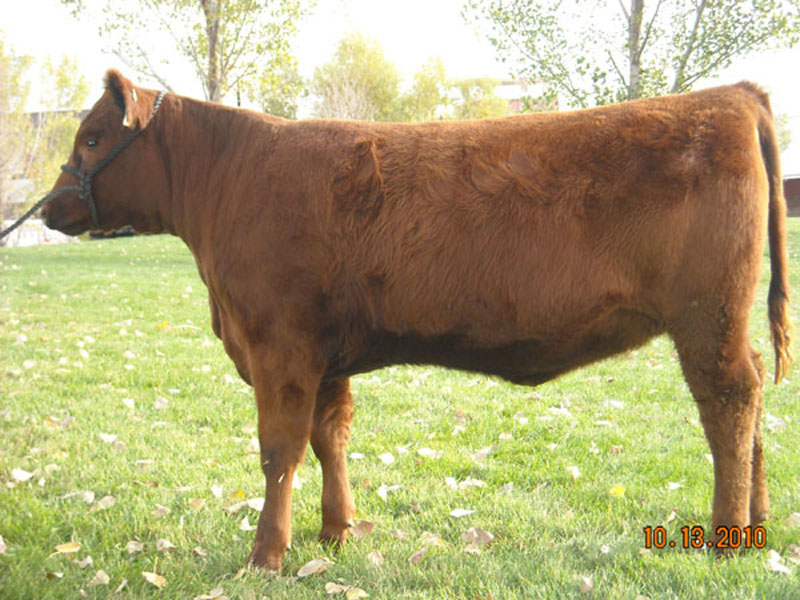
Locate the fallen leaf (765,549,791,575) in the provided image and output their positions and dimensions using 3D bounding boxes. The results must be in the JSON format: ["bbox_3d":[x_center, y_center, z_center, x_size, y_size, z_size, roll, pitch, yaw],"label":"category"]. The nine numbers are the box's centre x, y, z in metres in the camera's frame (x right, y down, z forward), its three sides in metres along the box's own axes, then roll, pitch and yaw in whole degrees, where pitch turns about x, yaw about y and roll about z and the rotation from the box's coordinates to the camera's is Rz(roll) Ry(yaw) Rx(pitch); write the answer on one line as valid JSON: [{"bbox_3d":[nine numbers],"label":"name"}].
[{"bbox_3d":[0.915,0.633,4.255,0.063,0.053,0.050,-1,3,0],"label":"fallen leaf"}]

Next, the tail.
[{"bbox_3d":[0.947,-0.173,4.500,0.115,0.765,0.085,-1,3,0],"label":"tail"}]

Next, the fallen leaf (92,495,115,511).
[{"bbox_3d":[-0.947,0.651,5.631,0.064,0.035,0.054,-2,3,0],"label":"fallen leaf"}]

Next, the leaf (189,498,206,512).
[{"bbox_3d":[-0.596,0.604,5.165,0.053,0.031,0.050,-1,3,0],"label":"leaf"}]

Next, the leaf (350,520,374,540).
[{"bbox_3d":[-0.104,0.641,4.883,0.067,0.047,0.047,-1,3,0],"label":"leaf"}]

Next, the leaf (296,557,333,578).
[{"bbox_3d":[-0.221,0.693,4.558,0.091,0.032,0.070,-2,3,0],"label":"leaf"}]

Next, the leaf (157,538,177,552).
[{"bbox_3d":[-0.605,0.636,4.552,0.052,0.026,0.050,-1,3,0],"label":"leaf"}]

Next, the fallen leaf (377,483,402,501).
[{"bbox_3d":[-0.033,0.604,5.540,0.082,0.048,0.057,-1,3,0],"label":"fallen leaf"}]

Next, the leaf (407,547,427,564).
[{"bbox_3d":[0.044,0.637,4.382,0.045,0.036,0.045,-1,3,0],"label":"leaf"}]

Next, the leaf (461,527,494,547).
[{"bbox_3d":[0.216,0.660,4.895,0.089,0.037,0.070,-2,3,0],"label":"leaf"}]

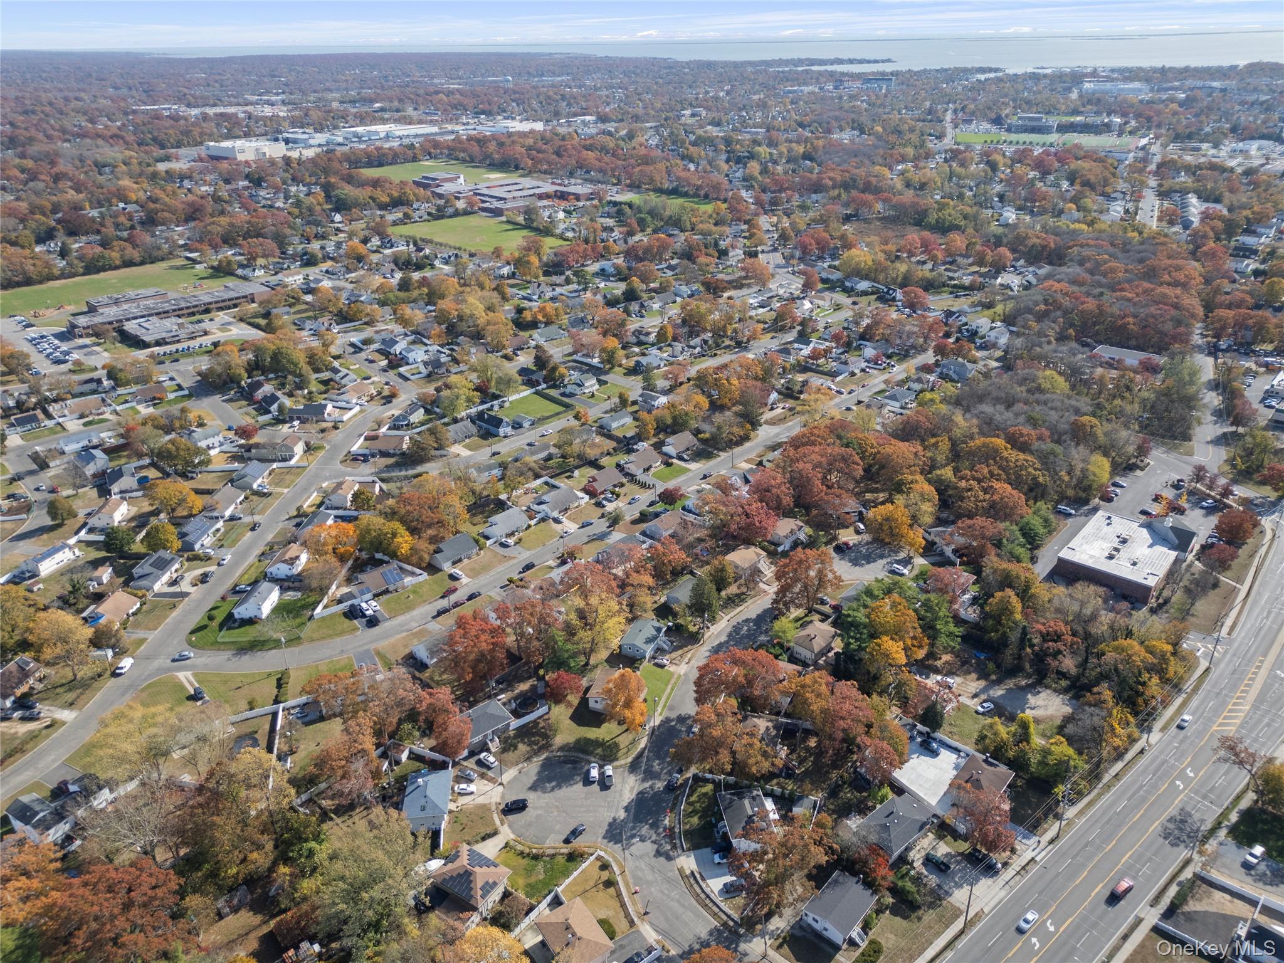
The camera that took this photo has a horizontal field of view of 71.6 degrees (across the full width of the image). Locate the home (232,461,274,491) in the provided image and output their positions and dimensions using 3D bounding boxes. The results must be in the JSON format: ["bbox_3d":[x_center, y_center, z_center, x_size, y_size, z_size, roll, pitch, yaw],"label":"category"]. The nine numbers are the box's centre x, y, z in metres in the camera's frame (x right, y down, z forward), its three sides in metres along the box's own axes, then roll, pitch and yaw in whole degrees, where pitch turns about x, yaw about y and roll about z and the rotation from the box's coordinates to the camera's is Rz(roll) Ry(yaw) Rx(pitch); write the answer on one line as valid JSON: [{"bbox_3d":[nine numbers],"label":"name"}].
[{"bbox_3d":[-146.620,-2.650,334.480,11.000,5.000,17.500,2,27,5],"label":"home"}]

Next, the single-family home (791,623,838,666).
[{"bbox_3d":[45.880,42.370,235.310,7.600,5.600,10.900,19,33,35],"label":"single-family home"}]

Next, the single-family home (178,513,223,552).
[{"bbox_3d":[-147.940,16.960,295.320,10.600,5.000,15.000,2,27,5],"label":"single-family home"}]

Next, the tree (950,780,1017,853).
[{"bbox_3d":[66.910,66.850,175.470,11.600,14.500,11.600,-1,26,0],"label":"tree"}]

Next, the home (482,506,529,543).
[{"bbox_3d":[-45.301,13.504,293.544,10.000,4.900,13.800,22,34,38],"label":"home"}]

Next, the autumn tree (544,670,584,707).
[{"bbox_3d":[-18.824,50.392,214.861,9.400,8.500,9.400,-1,26,0],"label":"autumn tree"}]

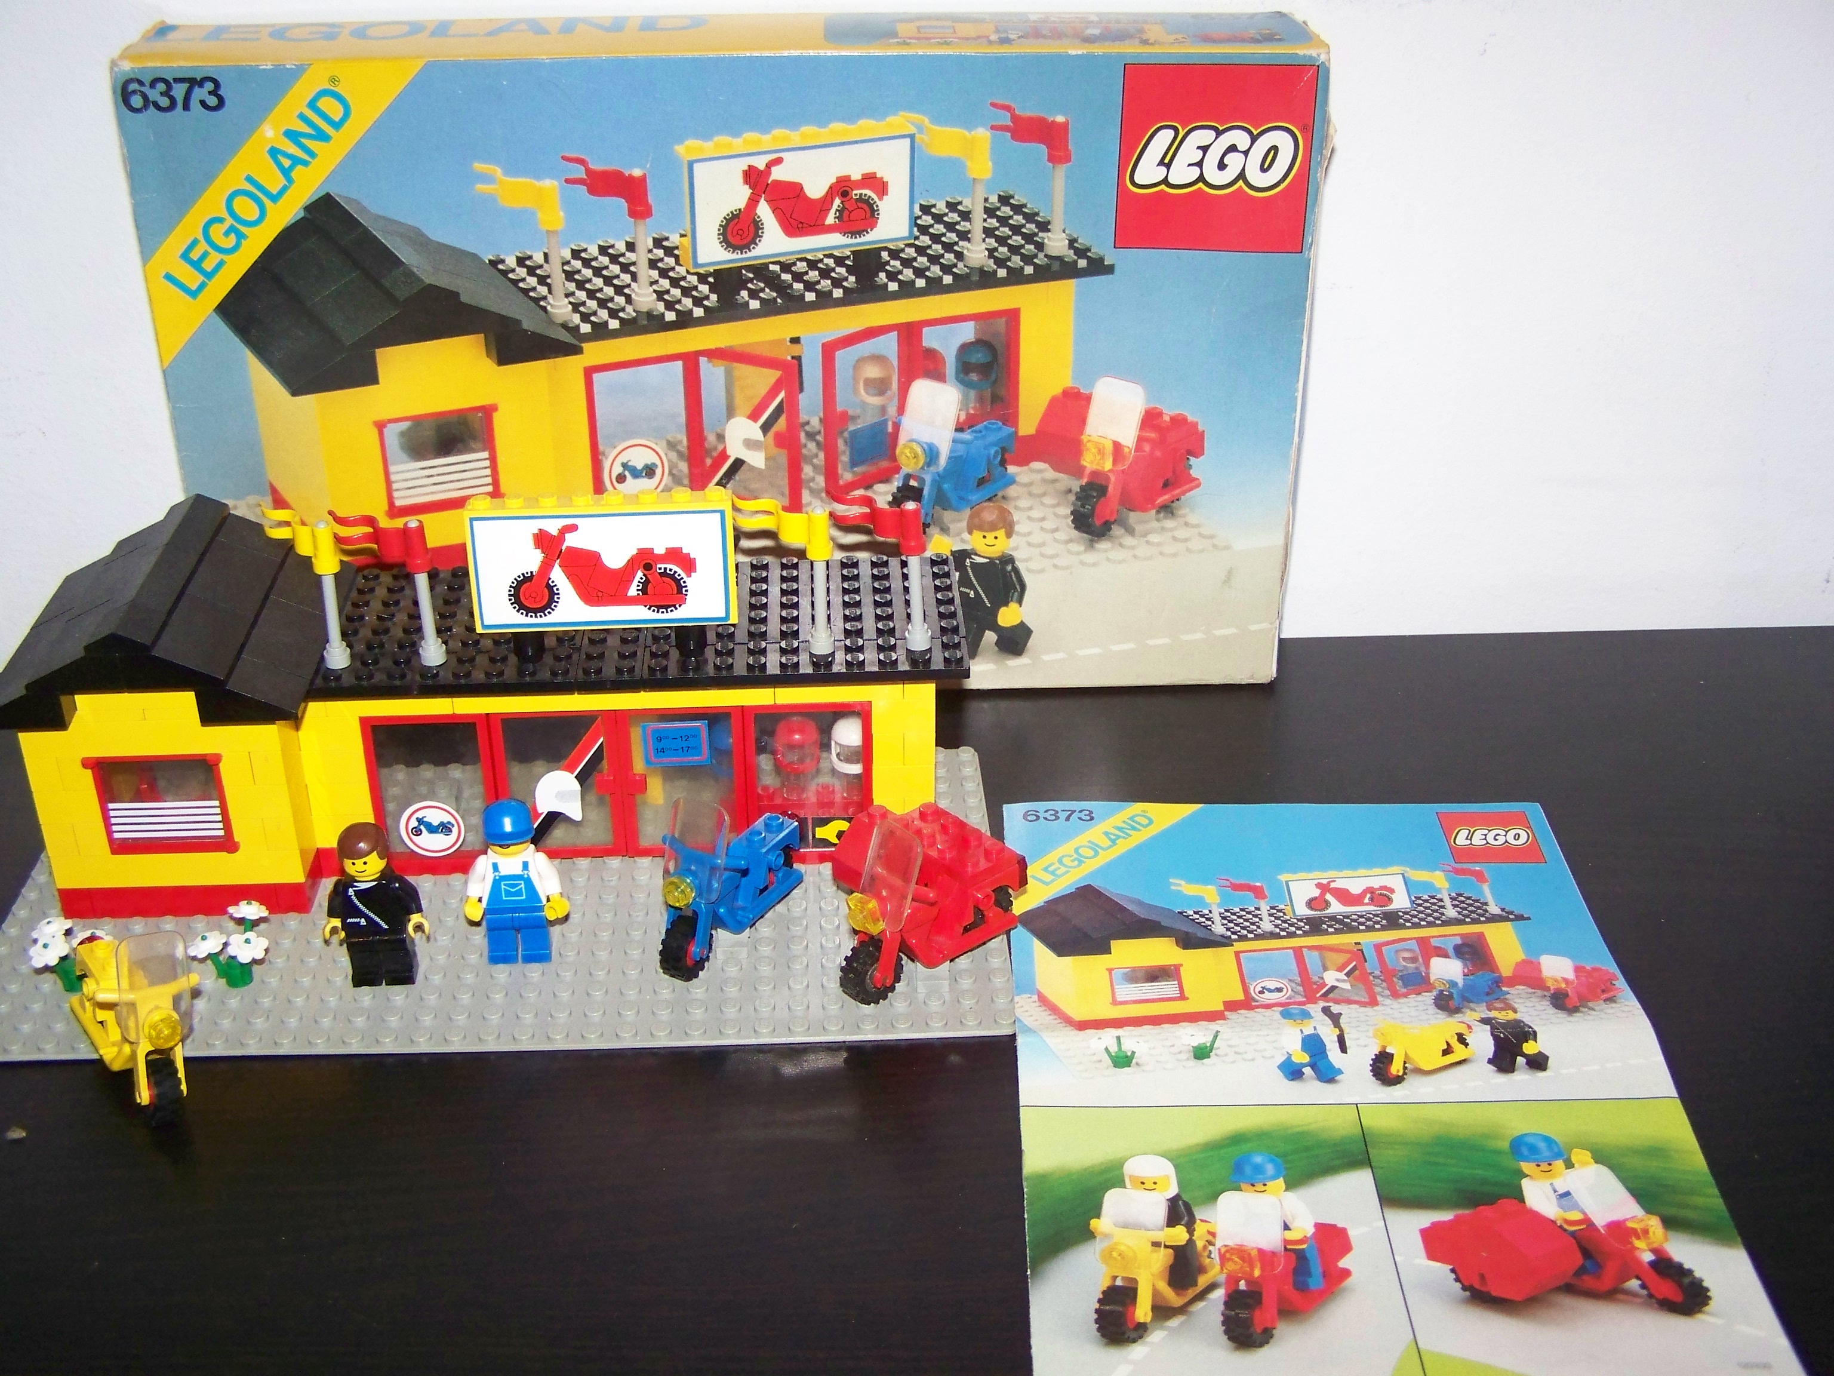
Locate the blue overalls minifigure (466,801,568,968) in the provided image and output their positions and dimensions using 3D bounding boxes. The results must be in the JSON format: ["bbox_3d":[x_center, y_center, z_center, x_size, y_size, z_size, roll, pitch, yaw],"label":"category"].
[{"bbox_3d":[-0.097,0.047,0.483,0.025,0.042,0.013,-2,29,-3],"label":"blue overalls minifigure"}]

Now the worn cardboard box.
[{"bbox_3d":[-0.050,-0.093,0.587,0.314,0.188,0.054,-1,29,-2],"label":"worn cardboard box"}]

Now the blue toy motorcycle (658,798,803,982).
[{"bbox_3d":[-0.045,0.043,0.492,0.023,0.040,0.053,15,33,26],"label":"blue toy motorcycle"}]

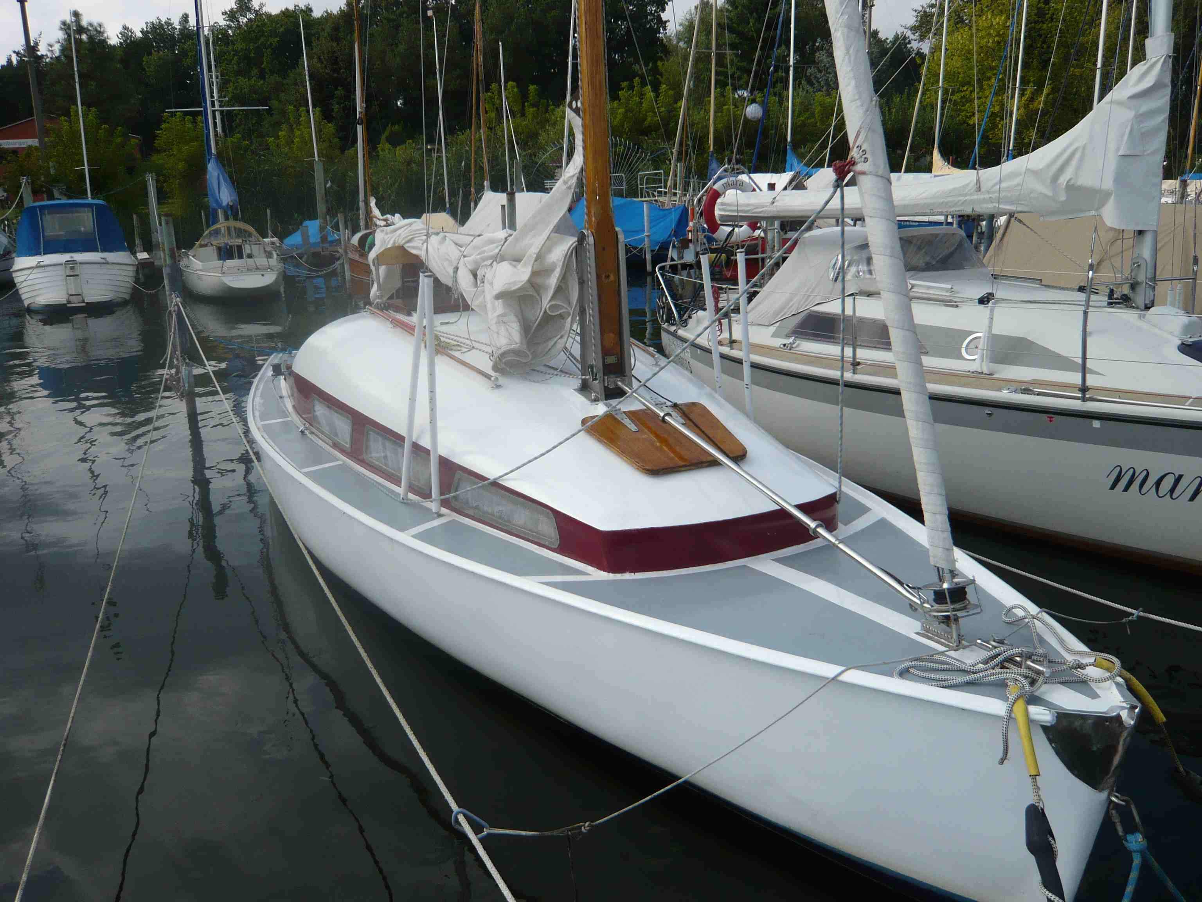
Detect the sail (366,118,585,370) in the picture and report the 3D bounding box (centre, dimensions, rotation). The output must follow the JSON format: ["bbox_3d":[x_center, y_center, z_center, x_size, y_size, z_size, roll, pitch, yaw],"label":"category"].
[{"bbox_3d":[-0.870,-1.257,5.859,0.520,1.280,2.650,-11,18,-32],"label":"sail"}]

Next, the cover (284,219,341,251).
[{"bbox_3d":[-9.147,-6.842,30.800,1.750,0.950,3.000,-6,16,-17],"label":"cover"}]

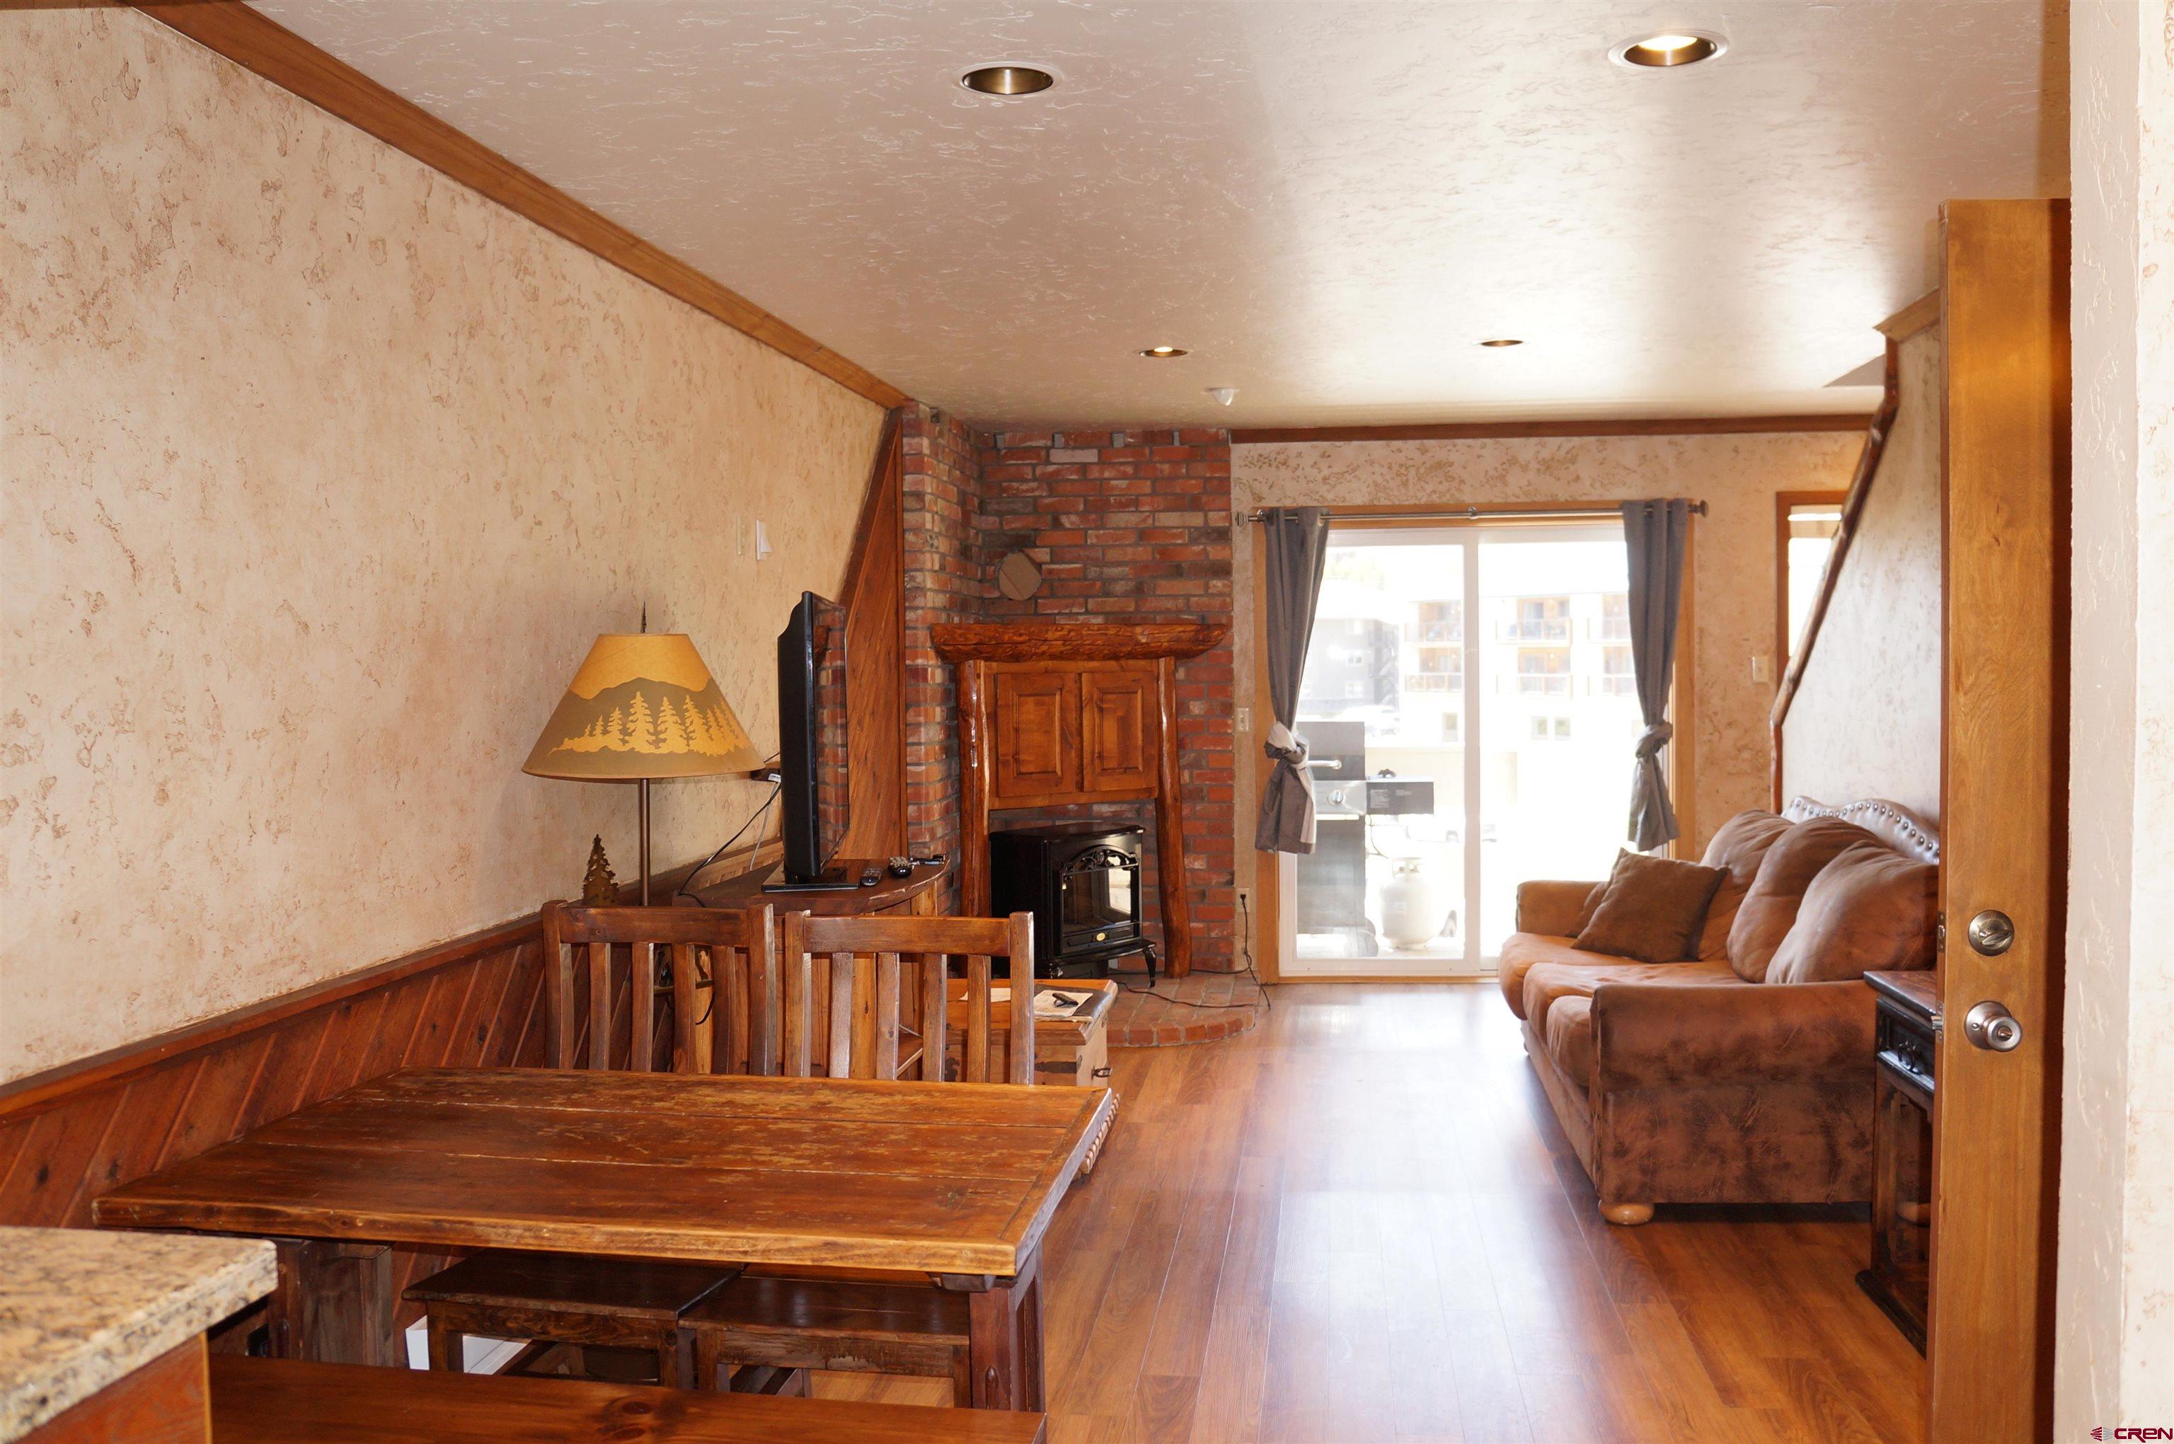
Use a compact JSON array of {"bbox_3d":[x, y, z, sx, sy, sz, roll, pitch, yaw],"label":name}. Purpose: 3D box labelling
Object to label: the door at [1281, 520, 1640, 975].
[{"bbox_3d":[1.669,0.138,7.284,1.669,1.971,0.100,-1,2,3],"label":"door"}]

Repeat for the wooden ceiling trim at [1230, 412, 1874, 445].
[{"bbox_3d":[1.962,-1.238,7.143,2.686,0.063,0.040,-1,2,3],"label":"wooden ceiling trim"}]

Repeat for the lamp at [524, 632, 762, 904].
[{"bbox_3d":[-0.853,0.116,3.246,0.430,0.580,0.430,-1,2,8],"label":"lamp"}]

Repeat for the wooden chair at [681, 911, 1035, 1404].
[{"bbox_3d":[-0.363,0.838,2.740,0.460,1.010,0.520,0,2,11],"label":"wooden chair"}]

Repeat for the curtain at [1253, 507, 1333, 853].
[{"bbox_3d":[0.873,-0.175,7.175,0.338,1.461,0.120,-1,2,3],"label":"curtain"}]

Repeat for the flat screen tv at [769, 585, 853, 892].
[{"bbox_3d":[-0.682,0.044,4.341,0.220,0.713,0.910,-1,2,-3],"label":"flat screen tv"}]

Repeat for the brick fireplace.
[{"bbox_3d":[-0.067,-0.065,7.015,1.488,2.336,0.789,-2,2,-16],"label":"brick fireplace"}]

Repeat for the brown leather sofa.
[{"bbox_3d":[1.847,0.729,5.062,1.030,0.970,1.920,-1,2,8],"label":"brown leather sofa"}]

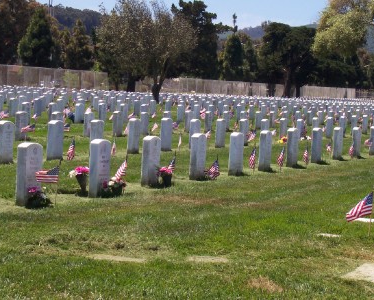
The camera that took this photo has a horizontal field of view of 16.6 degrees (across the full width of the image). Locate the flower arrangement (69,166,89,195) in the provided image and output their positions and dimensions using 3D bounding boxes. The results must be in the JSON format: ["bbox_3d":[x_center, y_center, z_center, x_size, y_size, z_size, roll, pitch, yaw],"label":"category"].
[{"bbox_3d":[-1.165,0.341,14.100,0.250,0.315,0.220,3,3,0],"label":"flower arrangement"}]

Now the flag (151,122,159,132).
[{"bbox_3d":[-0.824,-0.584,33.300,0.200,0.260,0.090,2,3,-10],"label":"flag"}]

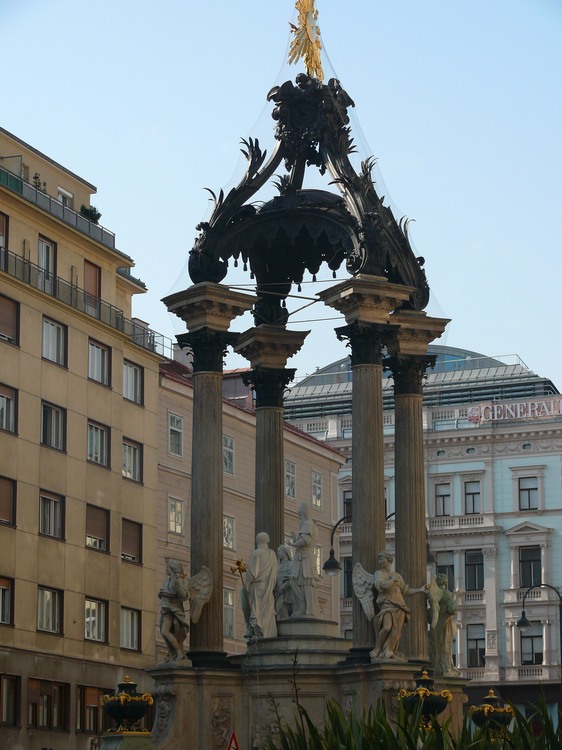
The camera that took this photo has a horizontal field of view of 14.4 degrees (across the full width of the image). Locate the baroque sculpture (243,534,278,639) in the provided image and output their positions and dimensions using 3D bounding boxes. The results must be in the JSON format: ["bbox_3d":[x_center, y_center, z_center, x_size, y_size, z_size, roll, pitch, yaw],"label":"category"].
[{"bbox_3d":[-0.360,3.992,42.106,0.653,1.990,0.601,-1,-11,6],"label":"baroque sculpture"}]

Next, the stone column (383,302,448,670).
[{"bbox_3d":[2.503,2.266,43.286,1.353,7.097,1.353,5,-13,-25],"label":"stone column"}]

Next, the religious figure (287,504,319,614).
[{"bbox_3d":[0.416,3.491,42.110,0.548,2.169,0.598,-4,-12,17],"label":"religious figure"}]

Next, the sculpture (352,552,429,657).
[{"bbox_3d":[1.941,4.104,39.760,1.161,1.959,0.746,4,-12,-21],"label":"sculpture"}]

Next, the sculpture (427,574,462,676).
[{"bbox_3d":[3.134,4.891,43.789,0.622,1.990,0.777,5,-12,-26],"label":"sculpture"}]

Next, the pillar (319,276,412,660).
[{"bbox_3d":[1.583,1.697,40.485,1.353,7.097,1.353,6,-13,-28],"label":"pillar"}]

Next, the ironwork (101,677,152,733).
[{"bbox_3d":[-2.784,5.901,40.041,0.912,1.037,0.912,0,-11,0],"label":"ironwork"}]

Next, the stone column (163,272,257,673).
[{"bbox_3d":[-1.344,1.826,41.054,1.353,7.097,1.353,10,-15,-41],"label":"stone column"}]

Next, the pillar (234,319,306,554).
[{"bbox_3d":[-0.204,2.541,44.577,1.353,7.097,1.353,2,-12,-12],"label":"pillar"}]

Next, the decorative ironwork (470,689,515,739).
[{"bbox_3d":[4.103,6.579,43.270,0.914,0.950,0.914,-4,-12,17],"label":"decorative ironwork"}]

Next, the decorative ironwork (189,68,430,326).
[{"bbox_3d":[0.619,-3.679,44.038,3.784,4.665,3.784,-4,-12,17],"label":"decorative ironwork"}]

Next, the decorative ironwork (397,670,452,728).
[{"bbox_3d":[2.464,5.544,38.034,0.940,1.005,0.940,0,-12,0],"label":"decorative ironwork"}]

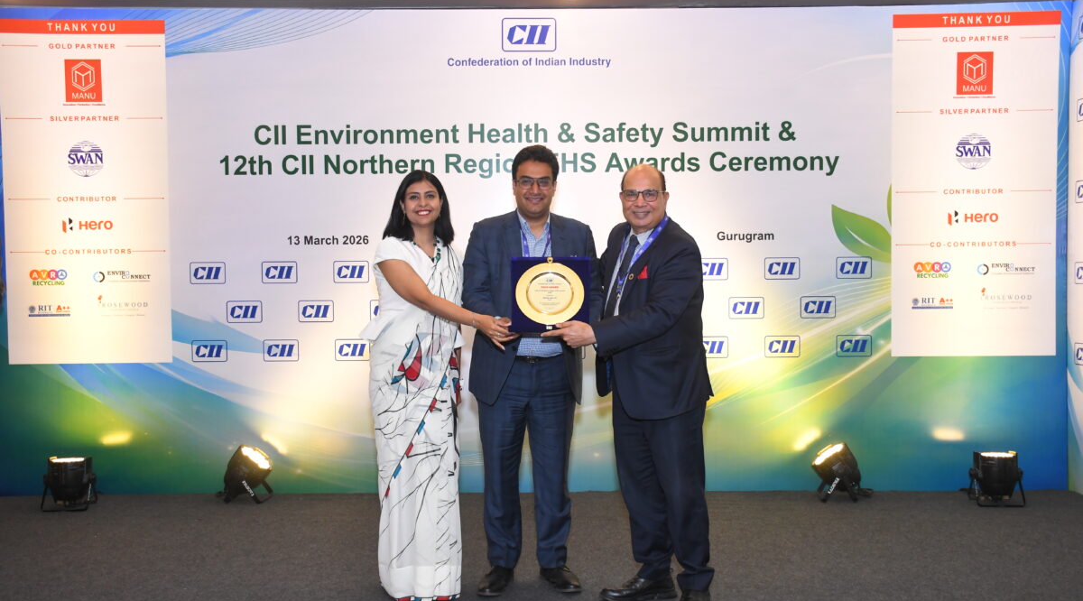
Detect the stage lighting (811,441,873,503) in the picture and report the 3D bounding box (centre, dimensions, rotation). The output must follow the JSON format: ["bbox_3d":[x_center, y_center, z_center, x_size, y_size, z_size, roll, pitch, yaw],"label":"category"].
[{"bbox_3d":[1.627,0.933,5.954,0.270,0.280,0.270,0,2,0],"label":"stage lighting"}]

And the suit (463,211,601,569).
[{"bbox_3d":[-0.038,0.339,4.293,0.540,1.400,0.400,0,2,0],"label":"suit"}]

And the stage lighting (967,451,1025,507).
[{"bbox_3d":[2.427,0.938,5.785,0.270,0.270,0.230,0,2,0],"label":"stage lighting"}]

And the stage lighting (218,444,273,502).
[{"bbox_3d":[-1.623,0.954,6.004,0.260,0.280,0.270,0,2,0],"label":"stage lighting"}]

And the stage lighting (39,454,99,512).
[{"bbox_3d":[-2.543,0.970,5.855,0.270,0.270,0.230,0,2,0],"label":"stage lighting"}]

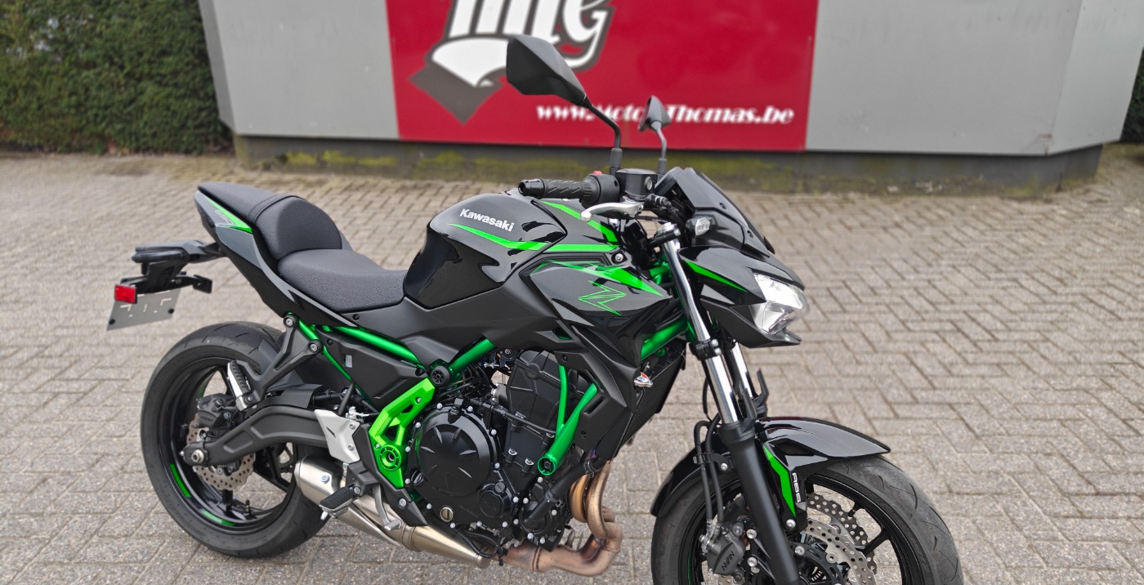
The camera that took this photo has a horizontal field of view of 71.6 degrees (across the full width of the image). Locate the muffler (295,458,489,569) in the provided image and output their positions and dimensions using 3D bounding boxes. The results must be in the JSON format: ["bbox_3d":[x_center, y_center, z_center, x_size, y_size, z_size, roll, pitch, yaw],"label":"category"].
[{"bbox_3d":[-0.412,0.495,1.783,0.520,0.155,0.140,20,13,18],"label":"muffler"}]

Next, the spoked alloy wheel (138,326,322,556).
[{"bbox_3d":[-0.859,0.385,2.073,0.624,0.624,0.160,7,9,20],"label":"spoked alloy wheel"}]

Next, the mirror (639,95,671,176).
[{"bbox_3d":[0.196,-0.371,1.883,0.125,0.205,0.240,7,9,20],"label":"mirror"}]

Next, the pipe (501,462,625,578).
[{"bbox_3d":[-0.015,0.475,1.745,0.270,0.295,0.180,7,9,20],"label":"pipe"}]

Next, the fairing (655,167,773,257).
[{"bbox_3d":[0.292,-0.160,1.562,0.215,0.165,0.230,7,9,20],"label":"fairing"}]

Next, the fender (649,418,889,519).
[{"bbox_3d":[0.387,0.365,1.587,0.440,0.265,0.180,7,9,20],"label":"fender"}]

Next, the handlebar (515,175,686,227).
[{"bbox_3d":[0.113,-0.193,1.628,0.170,0.095,0.750,7,9,20],"label":"handlebar"}]

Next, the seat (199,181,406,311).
[{"bbox_3d":[-0.655,-0.119,1.935,0.655,0.250,0.270,7,9,20],"label":"seat"}]

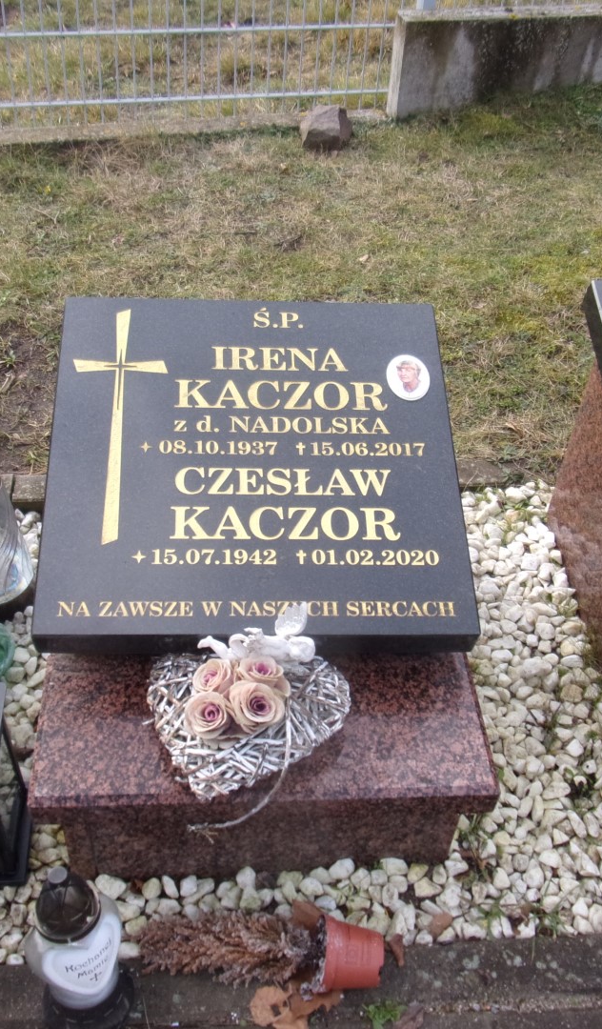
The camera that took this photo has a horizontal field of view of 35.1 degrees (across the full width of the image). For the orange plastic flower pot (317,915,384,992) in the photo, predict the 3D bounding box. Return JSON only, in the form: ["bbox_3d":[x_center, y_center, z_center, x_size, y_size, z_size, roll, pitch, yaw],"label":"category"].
[{"bbox_3d":[0.067,0.579,1.251,0.083,0.102,0.102,14,44,-6],"label":"orange plastic flower pot"}]

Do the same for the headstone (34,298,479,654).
[{"bbox_3d":[-0.070,-0.079,1.451,0.600,0.060,0.590,0,62,-3],"label":"headstone"}]

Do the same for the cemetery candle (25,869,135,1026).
[{"bbox_3d":[-0.282,0.522,1.187,0.125,0.300,0.125,-22,49,-26],"label":"cemetery candle"}]

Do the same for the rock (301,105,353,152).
[{"bbox_3d":[0.086,-1.196,2.910,0.160,0.115,0.140,4,45,0],"label":"rock"}]

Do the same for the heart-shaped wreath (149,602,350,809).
[{"bbox_3d":[-0.061,0.247,1.247,0.260,0.125,0.240,11,55,8],"label":"heart-shaped wreath"}]

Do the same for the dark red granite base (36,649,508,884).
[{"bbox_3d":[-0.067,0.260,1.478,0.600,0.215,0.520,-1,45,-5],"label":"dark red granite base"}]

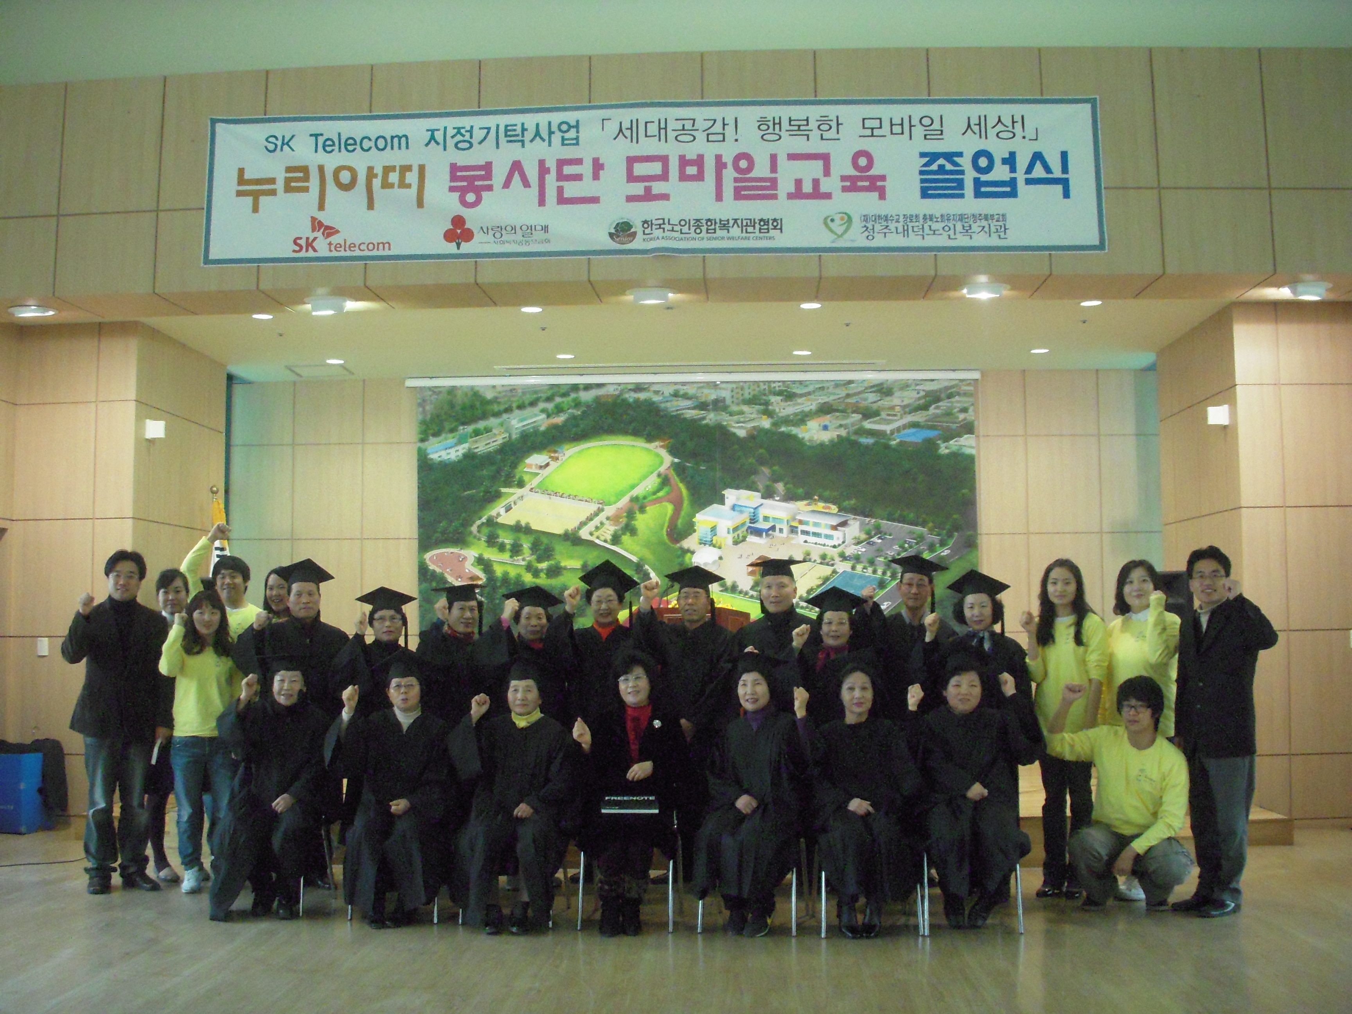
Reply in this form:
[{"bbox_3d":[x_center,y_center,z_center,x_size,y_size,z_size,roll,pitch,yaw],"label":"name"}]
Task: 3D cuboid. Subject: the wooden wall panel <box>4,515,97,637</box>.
[{"bbox_3d":[-4.103,0.466,9.781,0.600,0.800,0.040,-1,-4,3],"label":"wooden wall panel"}]

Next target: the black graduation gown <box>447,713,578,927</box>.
[{"bbox_3d":[-0.741,1.418,6.787,0.580,0.950,0.560,-1,-4,3],"label":"black graduation gown"}]

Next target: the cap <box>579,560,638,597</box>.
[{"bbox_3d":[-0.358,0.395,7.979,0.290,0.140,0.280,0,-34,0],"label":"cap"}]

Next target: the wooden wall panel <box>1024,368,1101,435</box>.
[{"bbox_3d":[3.144,-0.849,12.104,0.605,0.550,0.040,-1,-4,3],"label":"wooden wall panel"}]

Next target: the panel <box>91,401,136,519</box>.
[{"bbox_3d":[-3.702,-0.313,9.779,0.280,0.790,0.040,-1,-4,3],"label":"panel"}]

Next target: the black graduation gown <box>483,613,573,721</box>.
[{"bbox_3d":[-0.758,1.115,7.797,0.530,1.120,0.400,0,-4,-1],"label":"black graduation gown"}]

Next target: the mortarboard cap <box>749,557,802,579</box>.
[{"bbox_3d":[0.518,0.313,7.581,0.280,0.110,0.280,-1,-4,12],"label":"mortarboard cap"}]

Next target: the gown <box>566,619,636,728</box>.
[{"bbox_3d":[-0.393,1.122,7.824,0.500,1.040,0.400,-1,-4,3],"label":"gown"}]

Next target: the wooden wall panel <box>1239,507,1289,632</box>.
[{"bbox_3d":[3.675,0.389,9.262,0.300,0.800,0.040,-1,-4,3],"label":"wooden wall panel"}]

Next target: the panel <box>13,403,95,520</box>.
[{"bbox_3d":[-4.373,-0.319,10.461,0.655,0.850,0.030,-1,-4,3],"label":"panel"}]

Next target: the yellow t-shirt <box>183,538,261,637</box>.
[{"bbox_3d":[-2.410,0.619,7.936,0.490,0.940,0.340,0,-4,-5],"label":"yellow t-shirt"}]

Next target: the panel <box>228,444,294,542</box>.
[{"bbox_3d":[-3.487,-0.124,12.450,0.600,0.805,0.040,-1,-4,3],"label":"panel"}]

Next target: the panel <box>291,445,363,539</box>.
[{"bbox_3d":[-2.907,-0.128,12.415,0.605,0.805,0.040,-1,-4,3],"label":"panel"}]

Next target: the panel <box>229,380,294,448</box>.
[{"bbox_3d":[-3.689,-0.828,13.217,0.610,0.570,0.030,-1,-4,3],"label":"panel"}]

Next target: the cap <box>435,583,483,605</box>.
[{"bbox_3d":[-1.141,0.465,7.821,0.290,0.130,0.280,2,-11,-8],"label":"cap"}]

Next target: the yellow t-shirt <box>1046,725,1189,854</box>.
[{"bbox_3d":[2.077,1.328,6.974,0.660,0.600,0.380,-1,-4,9],"label":"yellow t-shirt"}]

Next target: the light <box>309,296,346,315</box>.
[{"bbox_3d":[-2.083,-1.197,8.872,0.250,0.080,0.250,-1,-4,3],"label":"light"}]

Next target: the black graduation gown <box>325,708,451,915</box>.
[{"bbox_3d":[-1.353,1.420,7.005,0.570,0.940,0.550,0,-4,-3],"label":"black graduation gown"}]

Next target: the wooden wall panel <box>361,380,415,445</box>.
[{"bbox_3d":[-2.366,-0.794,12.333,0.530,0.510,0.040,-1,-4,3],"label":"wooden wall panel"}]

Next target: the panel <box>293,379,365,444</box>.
[{"bbox_3d":[-2.891,-0.792,12.366,0.610,0.520,0.040,-1,-4,3],"label":"panel"}]

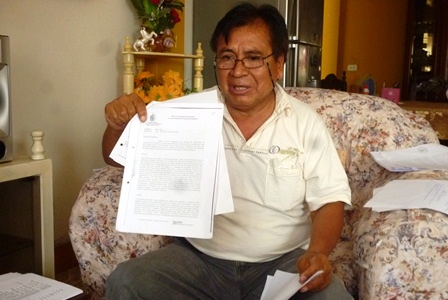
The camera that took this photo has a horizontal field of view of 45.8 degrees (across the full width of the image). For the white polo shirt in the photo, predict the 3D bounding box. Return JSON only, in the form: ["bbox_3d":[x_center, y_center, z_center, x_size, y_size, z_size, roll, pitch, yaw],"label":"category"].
[{"bbox_3d":[0.060,0.062,1.340,0.500,0.470,0.310,3,4,10],"label":"white polo shirt"}]

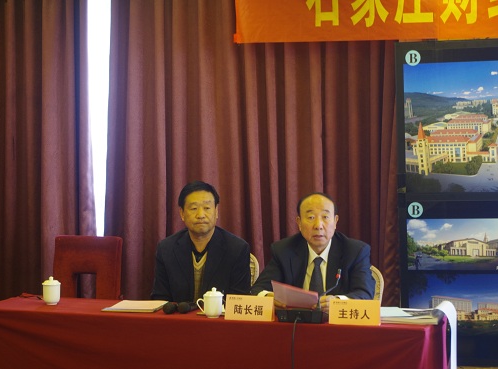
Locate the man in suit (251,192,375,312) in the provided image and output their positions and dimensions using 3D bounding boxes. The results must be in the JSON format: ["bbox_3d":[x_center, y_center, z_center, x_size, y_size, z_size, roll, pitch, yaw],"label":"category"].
[{"bbox_3d":[0.285,0.667,5.497,0.570,1.262,0.774,0,1,7],"label":"man in suit"}]

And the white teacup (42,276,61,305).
[{"bbox_3d":[-0.882,0.477,5.650,0.085,0.123,0.102,0,1,-6],"label":"white teacup"}]

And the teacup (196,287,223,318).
[{"bbox_3d":[-0.167,0.488,5.192,0.110,0.123,0.085,0,1,0],"label":"teacup"}]

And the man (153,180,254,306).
[{"bbox_3d":[-0.229,0.644,5.721,0.529,1.303,0.753,0,1,12],"label":"man"}]

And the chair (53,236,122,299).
[{"bbox_3d":[-0.901,0.782,6.546,0.428,0.998,0.560,0,1,16],"label":"chair"}]

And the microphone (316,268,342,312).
[{"bbox_3d":[0.332,0.437,5.171,0.076,0.173,0.142,0,1,17],"label":"microphone"}]

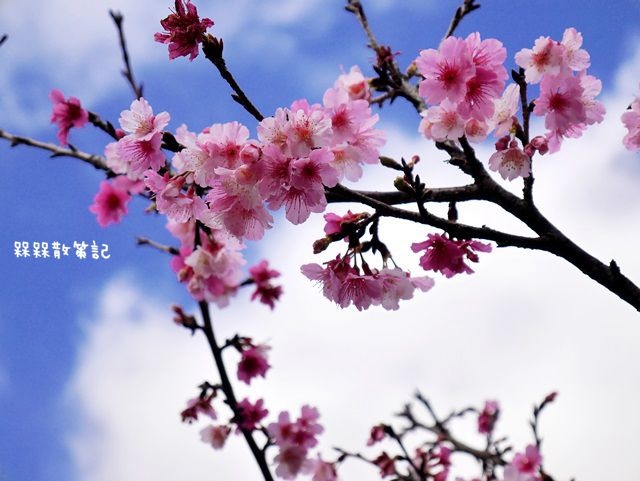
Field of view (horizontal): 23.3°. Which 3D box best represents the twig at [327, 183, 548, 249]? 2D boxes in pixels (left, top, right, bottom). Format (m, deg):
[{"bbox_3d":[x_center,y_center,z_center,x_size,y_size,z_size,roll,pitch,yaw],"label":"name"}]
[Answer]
[{"bbox_3d":[0.076,-0.016,1.020,0.143,0.018,0.018,15,0,0],"label":"twig"}]

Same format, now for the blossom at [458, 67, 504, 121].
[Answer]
[{"bbox_3d":[0.093,-0.085,0.895,0.029,0.033,0.020,0,9,-18],"label":"blossom"}]

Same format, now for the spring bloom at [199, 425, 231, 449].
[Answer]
[{"bbox_3d":[-0.098,0.183,1.450,0.029,0.023,0.020,-16,13,29],"label":"spring bloom"}]

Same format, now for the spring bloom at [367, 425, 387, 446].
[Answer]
[{"bbox_3d":[0.045,0.157,1.250,0.016,0.016,0.018,0,-63,24],"label":"spring bloom"}]

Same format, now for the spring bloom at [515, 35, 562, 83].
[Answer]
[{"bbox_3d":[0.143,-0.118,1.020,0.031,0.030,0.019,-3,5,6],"label":"spring bloom"}]

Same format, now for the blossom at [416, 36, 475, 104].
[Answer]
[{"bbox_3d":[0.065,-0.087,0.800,0.031,0.033,0.014,0,-9,9],"label":"blossom"}]

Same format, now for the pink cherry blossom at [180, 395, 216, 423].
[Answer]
[{"bbox_3d":[-0.113,0.157,1.450,0.022,0.022,0.030,44,-42,-15],"label":"pink cherry blossom"}]

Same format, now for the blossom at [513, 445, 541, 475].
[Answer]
[{"bbox_3d":[0.200,0.211,1.500,0.028,0.029,0.019,0,3,0],"label":"blossom"}]

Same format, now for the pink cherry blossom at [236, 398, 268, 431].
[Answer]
[{"bbox_3d":[-0.062,0.159,1.420,0.029,0.029,0.019,7,1,-15],"label":"pink cherry blossom"}]

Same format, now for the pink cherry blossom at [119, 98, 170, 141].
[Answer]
[{"bbox_3d":[-0.105,-0.072,0.930,0.031,0.028,0.018,0,-24,13],"label":"pink cherry blossom"}]

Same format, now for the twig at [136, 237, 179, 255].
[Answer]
[{"bbox_3d":[-0.108,0.003,1.030,0.029,0.006,0.007,22,0,0],"label":"twig"}]

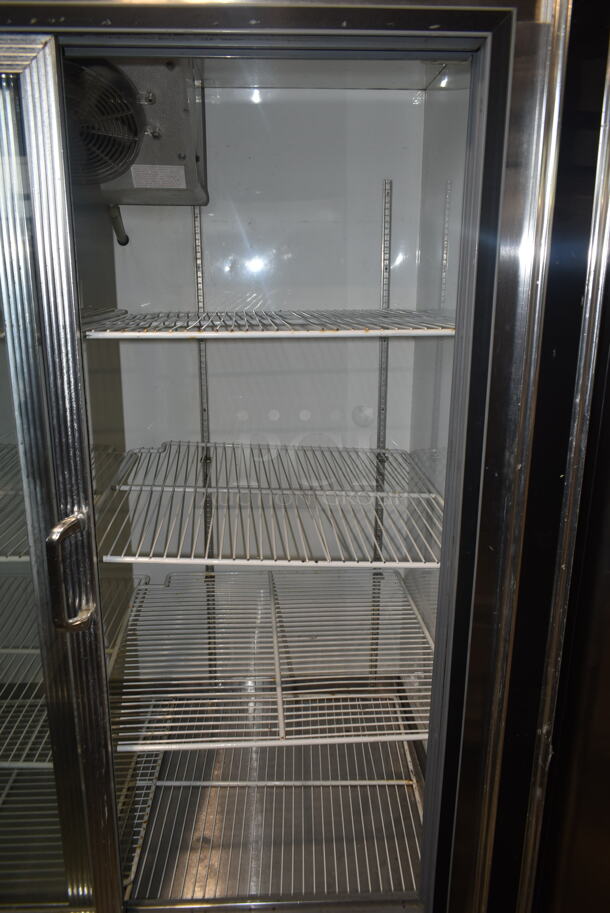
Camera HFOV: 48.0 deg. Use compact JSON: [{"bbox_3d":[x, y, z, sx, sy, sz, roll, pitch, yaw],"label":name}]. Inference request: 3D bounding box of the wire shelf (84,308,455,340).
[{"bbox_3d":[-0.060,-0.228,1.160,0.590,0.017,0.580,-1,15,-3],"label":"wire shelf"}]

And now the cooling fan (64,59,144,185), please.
[{"bbox_3d":[-0.361,-0.549,1.119,0.200,0.200,0.065,-1,15,-3],"label":"cooling fan"}]

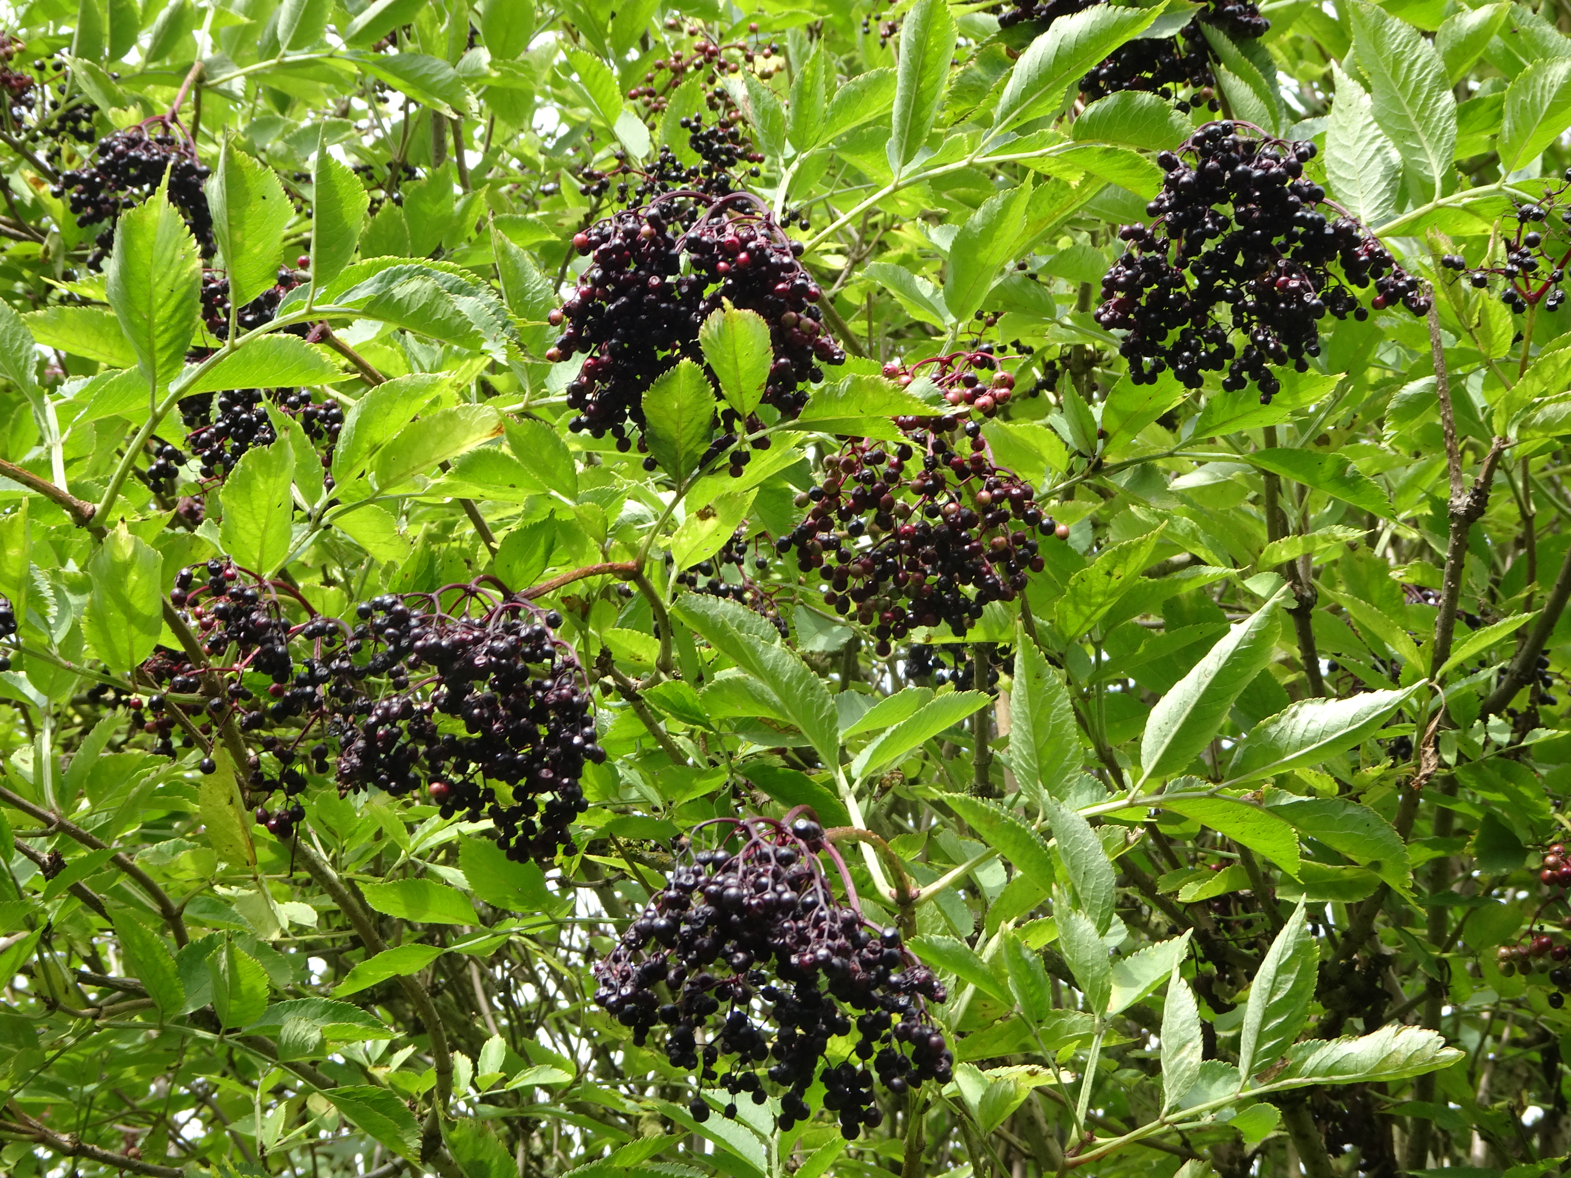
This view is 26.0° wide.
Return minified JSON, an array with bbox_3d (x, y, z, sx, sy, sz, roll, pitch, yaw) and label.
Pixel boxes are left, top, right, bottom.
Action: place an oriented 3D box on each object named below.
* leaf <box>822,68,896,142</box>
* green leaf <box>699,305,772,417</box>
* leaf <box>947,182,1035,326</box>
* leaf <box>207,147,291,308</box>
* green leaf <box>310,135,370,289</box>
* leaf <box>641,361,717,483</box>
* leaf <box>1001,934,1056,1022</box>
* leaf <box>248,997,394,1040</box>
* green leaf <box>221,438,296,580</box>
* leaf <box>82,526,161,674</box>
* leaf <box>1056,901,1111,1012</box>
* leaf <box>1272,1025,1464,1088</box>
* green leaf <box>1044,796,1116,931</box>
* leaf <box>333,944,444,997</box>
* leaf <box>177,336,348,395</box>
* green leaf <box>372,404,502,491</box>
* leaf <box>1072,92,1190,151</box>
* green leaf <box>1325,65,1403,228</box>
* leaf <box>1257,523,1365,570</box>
[{"bbox_3d":[0.035,-0.204,1.440,0.050,0.023,0.018,-31,6,5],"label":"leaf"},{"bbox_3d":[-0.018,-0.084,1.260,0.027,0.041,0.020,-5,29,-1],"label":"green leaf"},{"bbox_3d":[0.089,-0.146,1.480,0.026,0.070,0.020,23,12,-14],"label":"leaf"},{"bbox_3d":[-0.219,-0.149,1.390,0.036,0.070,0.012,6,18,19],"label":"leaf"},{"bbox_3d":[-0.178,-0.152,1.360,0.024,0.064,0.024,-1,13,-32],"label":"green leaf"},{"bbox_3d":[-0.043,-0.068,1.365,0.030,0.050,0.010,3,12,-6],"label":"leaf"},{"bbox_3d":[0.096,0.153,1.345,0.023,0.043,0.010,-28,15,-29],"label":"leaf"},{"bbox_3d":[-0.220,0.203,1.610,0.076,0.010,0.034,0,26,15],"label":"leaf"},{"bbox_3d":[-0.208,-0.032,1.340,0.029,0.052,0.020,5,16,-9],"label":"green leaf"},{"bbox_3d":[-0.263,0.004,1.350,0.031,0.058,0.020,-2,15,-11],"label":"leaf"},{"bbox_3d":[0.120,0.148,1.365,0.025,0.051,0.011,-25,13,-30],"label":"leaf"},{"bbox_3d":[0.222,0.178,1.295,0.076,0.027,0.010,-10,-37,8],"label":"leaf"},{"bbox_3d":[0.121,0.114,1.405,0.026,0.069,0.009,-27,10,-32],"label":"green leaf"},{"bbox_3d":[-0.185,0.178,1.585,0.060,0.008,0.026,-20,-32,-30],"label":"leaf"},{"bbox_3d":[-0.209,-0.090,1.365,0.070,0.029,0.010,-6,-46,8],"label":"leaf"},{"bbox_3d":[-0.142,-0.058,1.380,0.057,0.023,0.018,-30,5,1],"label":"green leaf"},{"bbox_3d":[0.136,-0.185,1.340,0.053,0.027,0.010,-5,-38,-22],"label":"leaf"},{"bbox_3d":[0.237,-0.181,1.400,0.029,0.067,0.018,-9,11,11],"label":"green leaf"},{"bbox_3d":[0.265,-0.021,1.720,0.058,0.017,0.027,-21,-3,18],"label":"leaf"}]

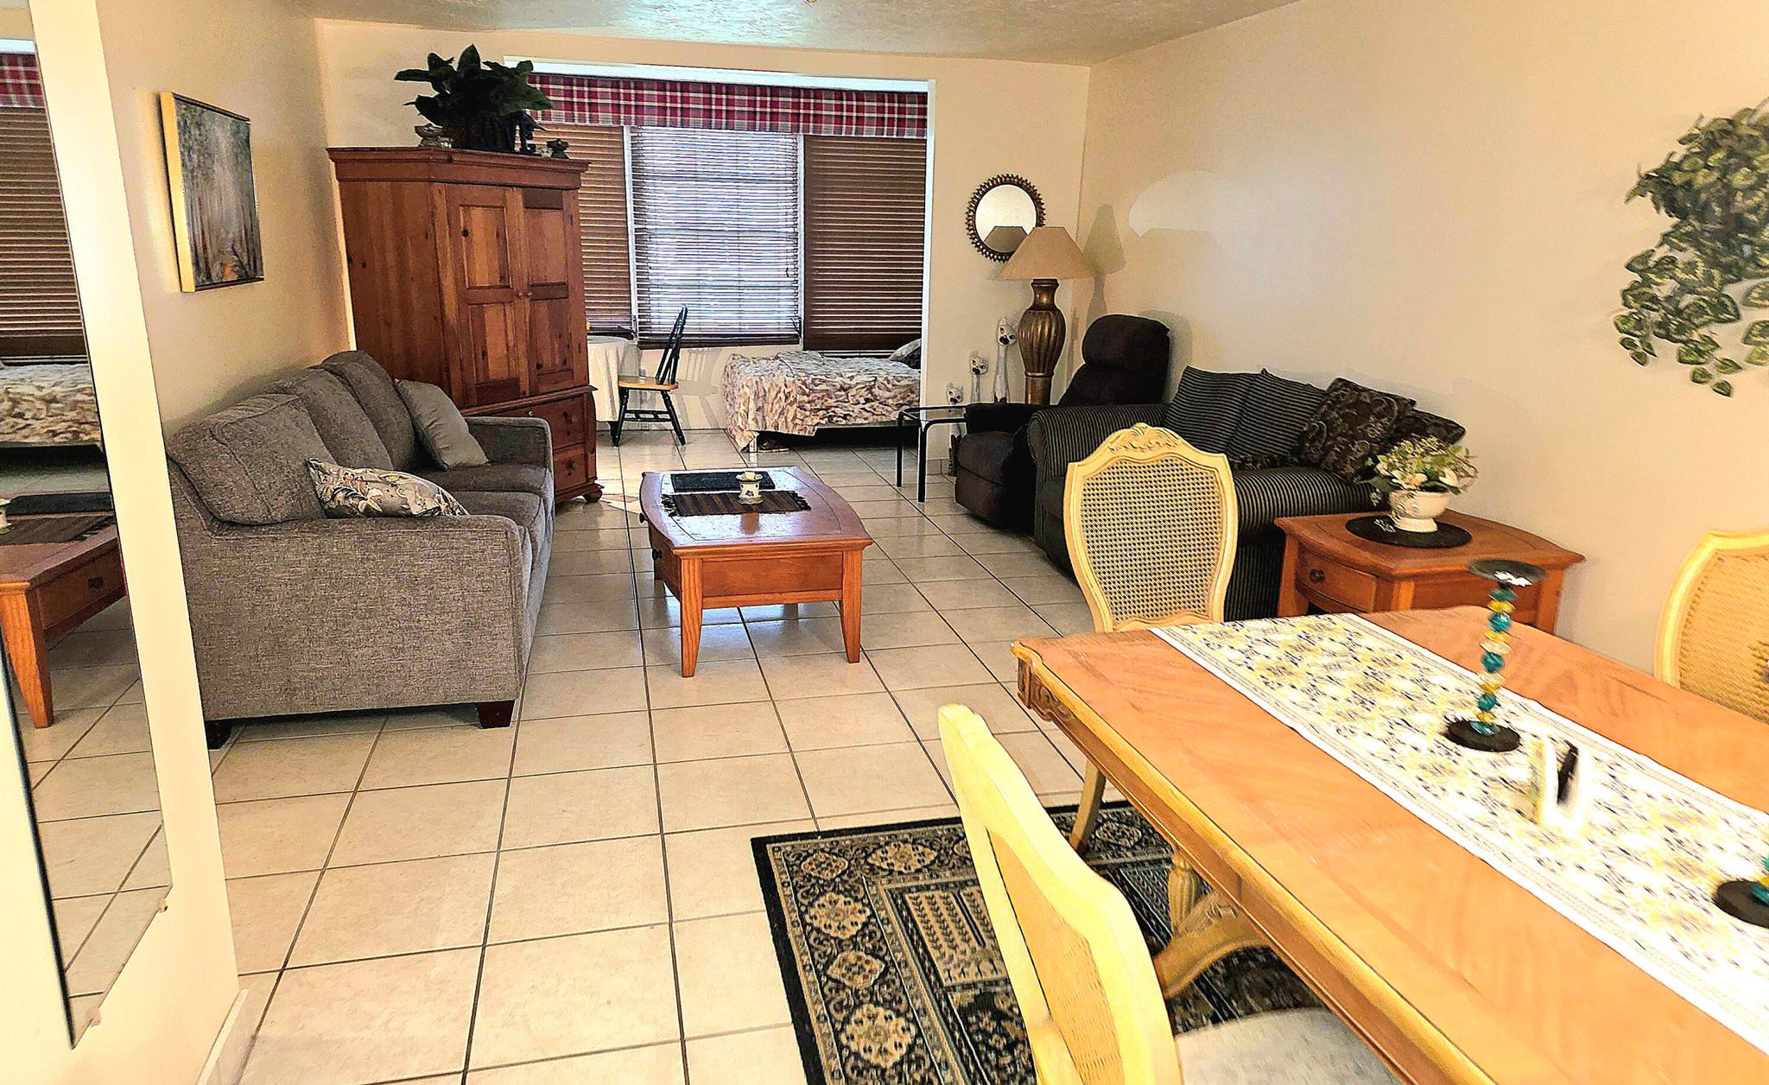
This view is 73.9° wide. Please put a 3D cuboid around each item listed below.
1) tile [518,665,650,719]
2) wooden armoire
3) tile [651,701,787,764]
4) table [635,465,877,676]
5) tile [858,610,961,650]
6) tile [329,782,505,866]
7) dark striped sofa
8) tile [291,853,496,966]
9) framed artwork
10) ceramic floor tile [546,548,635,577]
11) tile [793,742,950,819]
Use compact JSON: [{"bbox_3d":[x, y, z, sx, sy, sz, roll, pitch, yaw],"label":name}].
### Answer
[{"bbox_3d":[-1.002,0.509,3.950,0.402,0.012,0.406,-3,15,-13],"label":"tile"},{"bbox_3d":[-2.071,-1.028,6.052,0.617,1.826,1.163,7,16,22],"label":"wooden armoire"},{"bbox_3d":[-0.518,0.594,3.645,0.398,0.010,0.398,-3,16,-13],"label":"tile"},{"bbox_3d":[-0.555,0.072,4.707,0.770,0.475,1.280,-3,16,-16],"label":"table"},{"bbox_3d":[0.067,0.348,4.611,0.402,0.012,0.406,-3,15,-13],"label":"tile"},{"bbox_3d":[-1.208,0.736,3.083,0.398,0.010,0.398,-3,16,-13],"label":"tile"},{"bbox_3d":[1.362,-0.210,5.149,0.950,0.820,1.720,-3,15,-13],"label":"dark striped sofa"},{"bbox_3d":[-1.125,0.850,2.735,0.398,0.010,0.398,-3,16,-13],"label":"tile"},{"bbox_3d":[-2.381,-1.234,4.206,0.036,0.608,0.863,-3,15,-13],"label":"framed artwork"},{"bbox_3d":[-1.370,0.093,5.413,0.396,0.010,0.396,-3,16,-13],"label":"ceramic floor tile"},{"bbox_3d":[-0.034,0.678,3.345,0.396,0.010,0.396,-3,16,-13],"label":"tile"}]

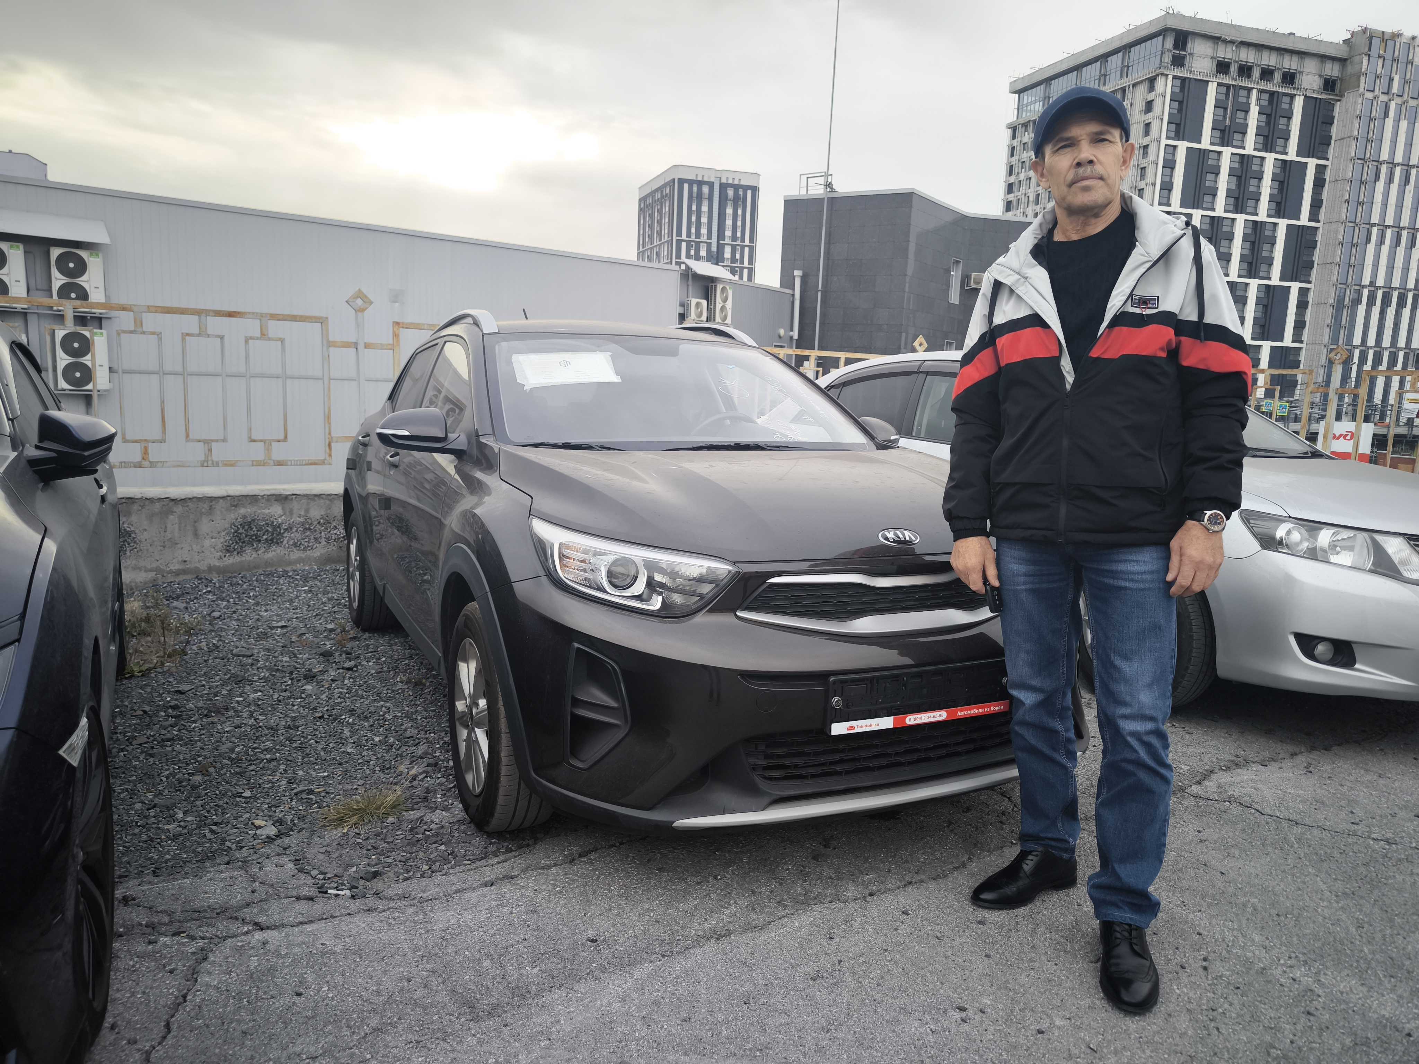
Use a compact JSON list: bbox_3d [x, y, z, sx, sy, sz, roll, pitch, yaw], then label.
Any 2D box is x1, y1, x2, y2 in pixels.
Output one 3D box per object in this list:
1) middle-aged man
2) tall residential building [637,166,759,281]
[{"bbox_3d":[0.783,0.002,2.061,0.600,1.780,0.460,8,11,33],"label":"middle-aged man"},{"bbox_3d":[-5.004,-76.969,299.337,24.800,57.000,39.300,-1,10,-18],"label":"tall residential building"}]

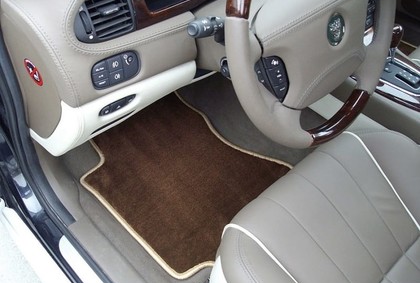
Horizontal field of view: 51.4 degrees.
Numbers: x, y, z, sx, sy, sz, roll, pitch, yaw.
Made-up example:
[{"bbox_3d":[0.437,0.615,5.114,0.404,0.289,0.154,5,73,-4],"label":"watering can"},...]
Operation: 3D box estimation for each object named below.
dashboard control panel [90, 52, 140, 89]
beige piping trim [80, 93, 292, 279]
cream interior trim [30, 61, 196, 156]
[{"bbox_3d":[-0.149,-0.114,0.671,0.085,0.048,0.025,-23,52,-26],"label":"dashboard control panel"},{"bbox_3d":[-0.103,0.038,1.255,0.485,0.035,0.640,-32,56,-32],"label":"beige piping trim"},{"bbox_3d":[-0.168,-0.088,0.787,0.270,0.150,0.160,-29,55,-30],"label":"cream interior trim"}]

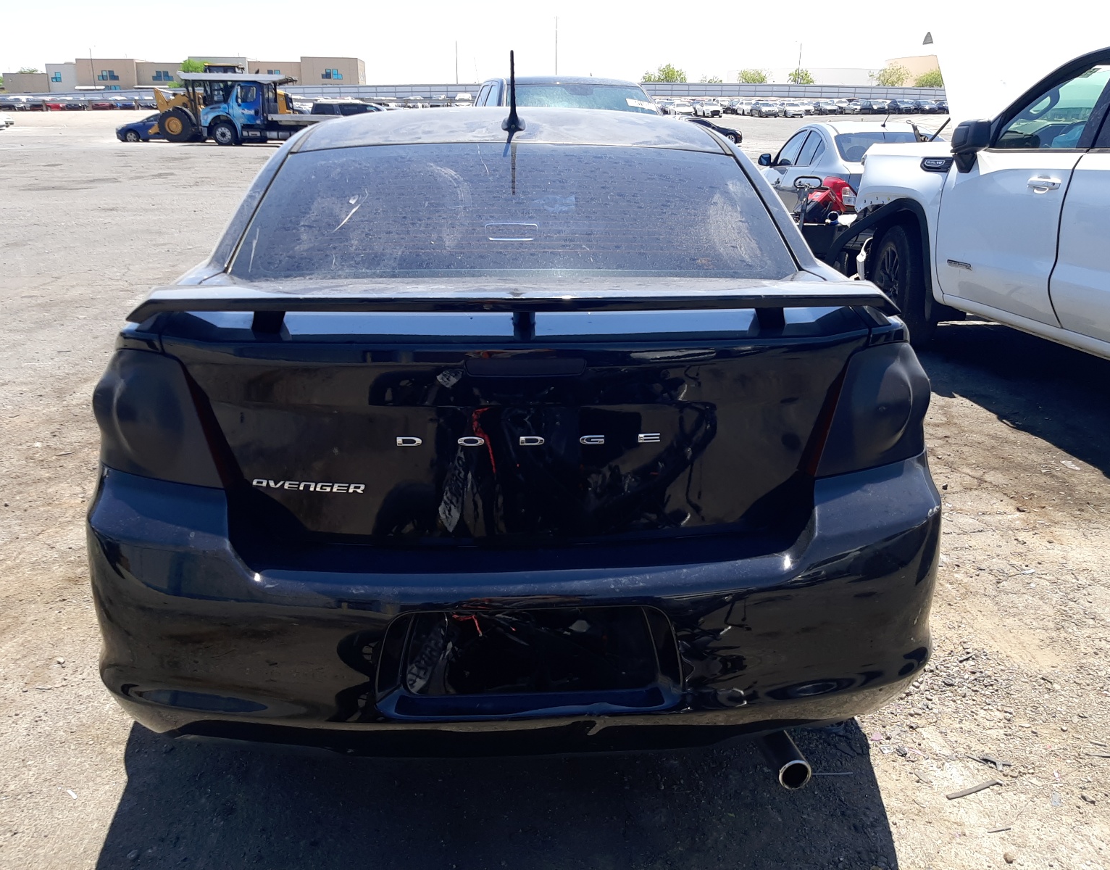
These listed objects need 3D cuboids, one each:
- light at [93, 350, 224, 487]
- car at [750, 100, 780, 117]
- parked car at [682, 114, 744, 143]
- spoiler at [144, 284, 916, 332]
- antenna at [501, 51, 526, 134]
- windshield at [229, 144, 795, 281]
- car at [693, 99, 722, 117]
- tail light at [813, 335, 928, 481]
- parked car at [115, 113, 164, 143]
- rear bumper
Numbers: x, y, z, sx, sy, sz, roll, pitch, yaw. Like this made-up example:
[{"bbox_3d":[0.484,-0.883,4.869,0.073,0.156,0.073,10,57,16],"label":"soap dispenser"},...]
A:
[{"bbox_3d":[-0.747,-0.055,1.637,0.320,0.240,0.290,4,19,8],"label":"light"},{"bbox_3d":[20.874,-32.300,86.500,1.820,1.460,4.750,0,19,-2],"label":"car"},{"bbox_3d":[8.485,-17.822,51.224,4.650,1.440,1.820,4,19,9],"label":"parked car"},{"bbox_3d":[-0.054,-0.223,1.583,1.400,0.090,0.240,0,19,-3],"label":"spoiler"},{"bbox_3d":[-0.115,-0.998,2.541,0.070,0.240,0.120,0,19,-3],"label":"antenna"},{"bbox_3d":[-0.093,-0.584,2.214,1.330,0.100,0.617,0,49,-3],"label":"windshield"},{"bbox_3d":[15.160,-32.318,86.500,1.820,1.460,4.750,-1,19,-4],"label":"car"},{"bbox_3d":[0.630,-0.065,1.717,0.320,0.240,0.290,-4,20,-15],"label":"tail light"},{"bbox_3d":[-19.249,-15.327,43.570,4.400,1.470,1.770,-1,19,-4],"label":"parked car"},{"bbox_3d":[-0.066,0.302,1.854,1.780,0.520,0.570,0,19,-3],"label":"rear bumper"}]

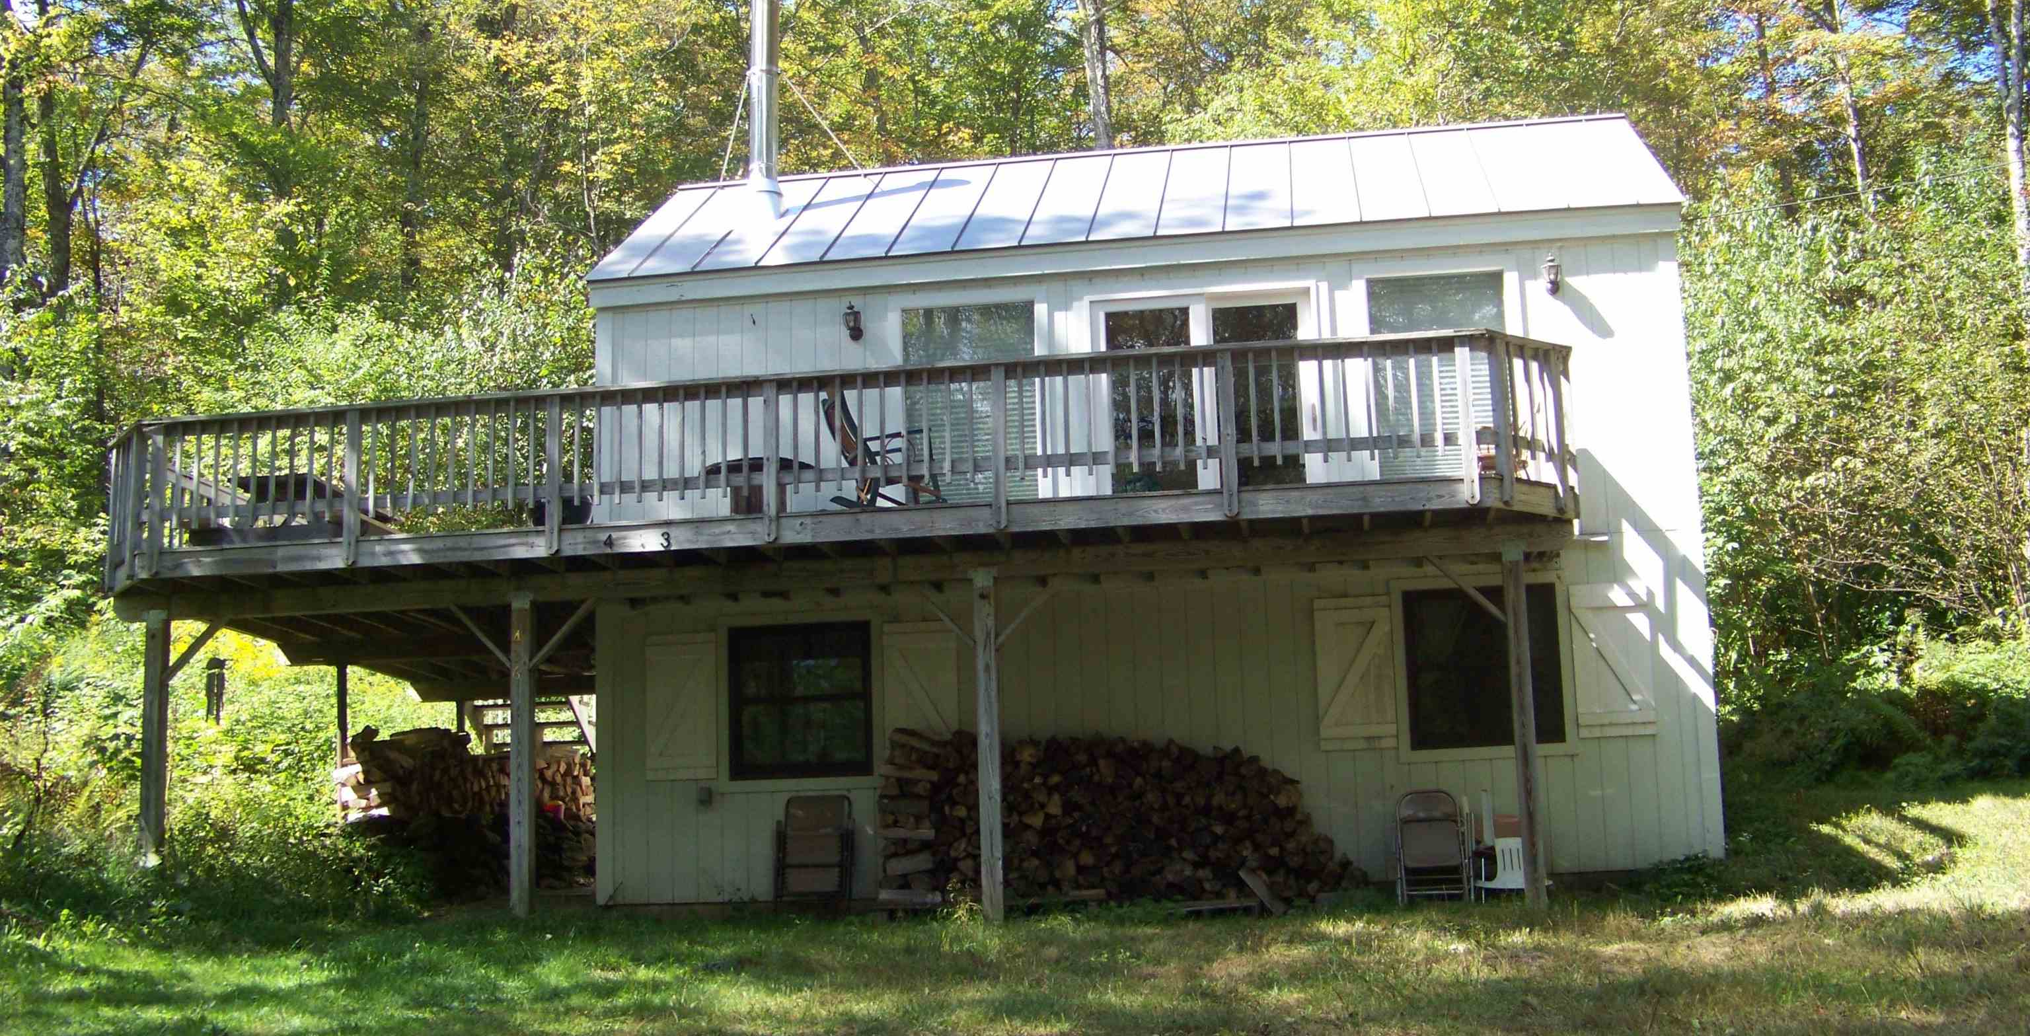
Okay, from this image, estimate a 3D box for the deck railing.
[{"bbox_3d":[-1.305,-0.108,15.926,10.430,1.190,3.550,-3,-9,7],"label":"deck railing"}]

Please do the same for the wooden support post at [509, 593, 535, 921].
[{"bbox_3d":[-3.432,1.648,14.774,0.140,2.220,0.140,-3,-9,7],"label":"wooden support post"}]

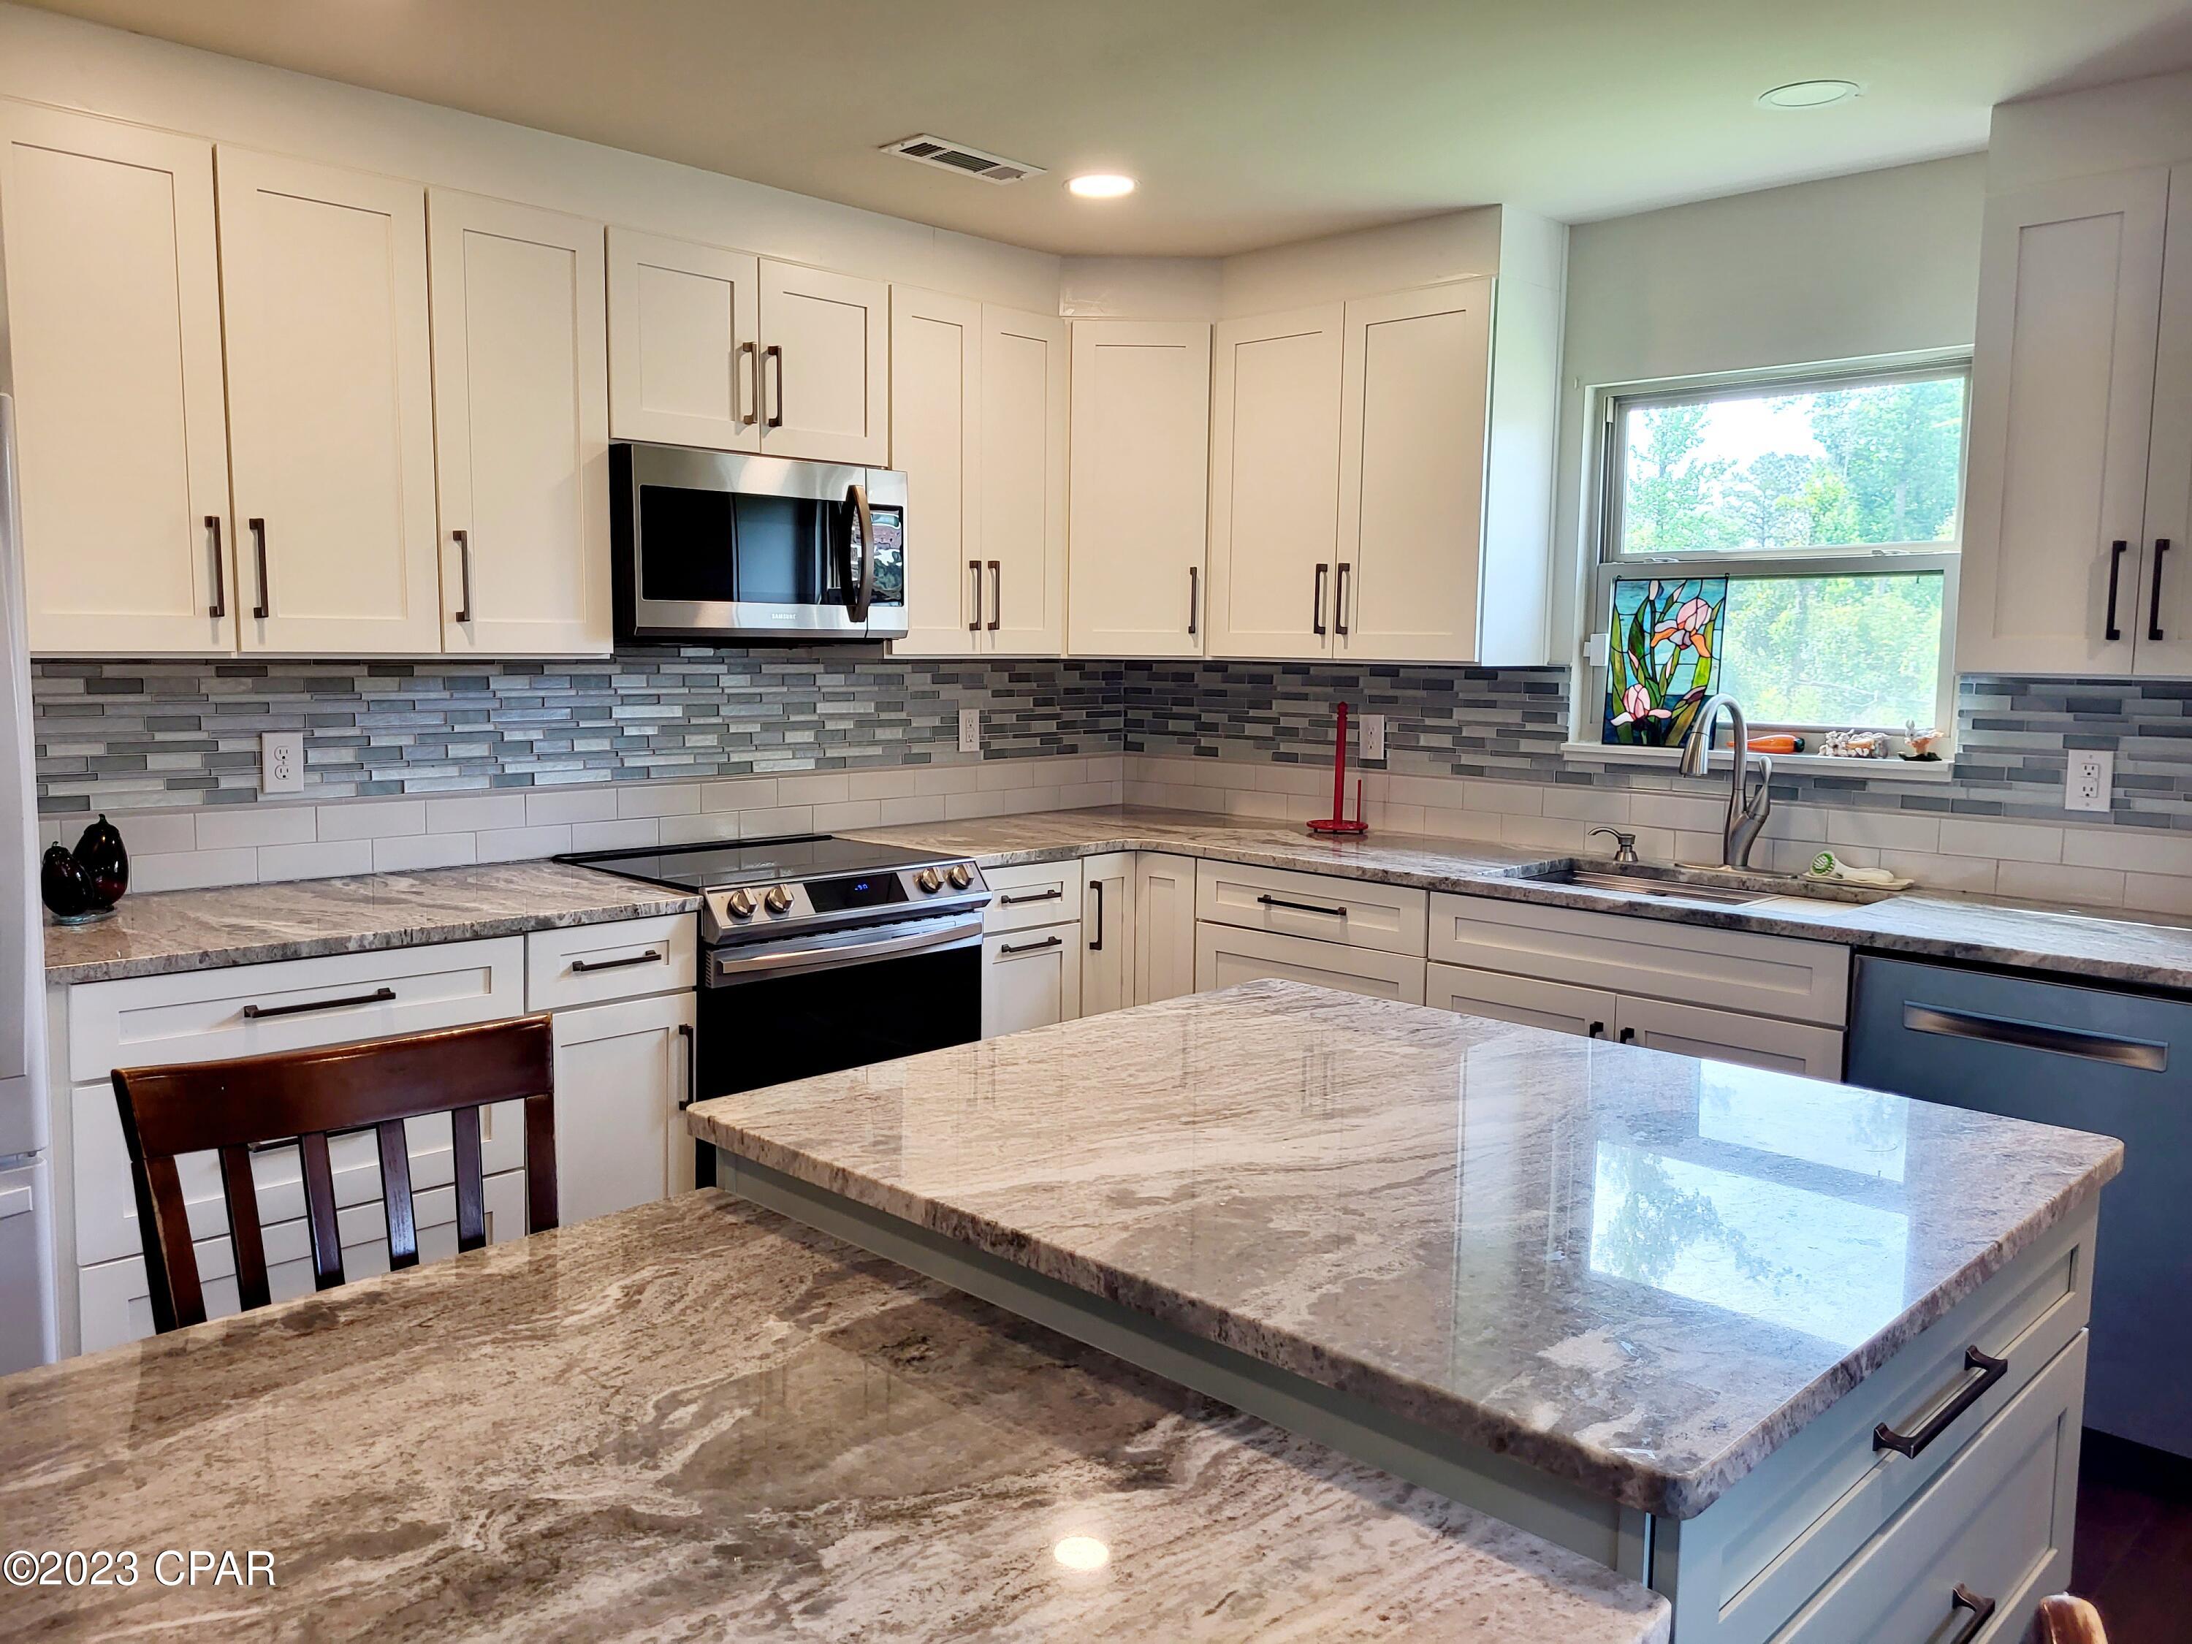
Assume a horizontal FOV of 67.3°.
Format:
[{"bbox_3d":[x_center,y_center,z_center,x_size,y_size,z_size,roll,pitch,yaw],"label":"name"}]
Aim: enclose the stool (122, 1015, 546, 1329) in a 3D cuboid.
[{"bbox_3d":[-0.678,0.750,1.682,0.455,0.991,0.500,-5,8,-39],"label":"stool"}]

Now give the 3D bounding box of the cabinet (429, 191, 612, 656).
[{"bbox_3d":[-1.269,-0.796,3.444,0.322,0.904,0.379,7,9,43],"label":"cabinet"}]

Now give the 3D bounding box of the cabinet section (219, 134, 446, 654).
[{"bbox_3d":[-1.538,-0.775,3.188,0.320,0.903,0.379,6,8,43],"label":"cabinet section"}]

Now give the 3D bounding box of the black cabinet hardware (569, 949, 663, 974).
[{"bbox_3d":[-0.930,0.272,3.203,0.034,0.013,0.174,7,9,43],"label":"black cabinet hardware"}]

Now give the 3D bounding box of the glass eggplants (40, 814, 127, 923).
[{"bbox_3d":[-1.823,0.079,2.970,0.157,0.183,0.150,7,9,43],"label":"glass eggplants"}]

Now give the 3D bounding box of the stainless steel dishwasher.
[{"bbox_3d":[1.847,0.653,3.127,0.608,0.815,0.625,7,9,43],"label":"stainless steel dishwasher"}]

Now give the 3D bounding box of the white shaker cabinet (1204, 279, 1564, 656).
[{"bbox_3d":[0.733,-0.868,4.277,0.848,0.908,0.335,7,9,43],"label":"white shaker cabinet"}]

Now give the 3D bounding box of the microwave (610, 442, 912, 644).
[{"bbox_3d":[-0.844,-0.638,3.860,0.418,0.420,0.757,7,9,43],"label":"microwave"}]

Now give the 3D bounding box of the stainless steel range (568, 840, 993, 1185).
[{"bbox_3d":[-0.747,0.541,3.849,0.690,0.920,0.760,7,9,43],"label":"stainless steel range"}]

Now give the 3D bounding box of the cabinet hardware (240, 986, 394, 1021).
[{"bbox_3d":[-1.315,0.309,2.803,0.034,0.013,0.236,7,9,43],"label":"cabinet hardware"}]

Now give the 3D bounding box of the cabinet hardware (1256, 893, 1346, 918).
[{"bbox_3d":[0.492,0.201,3.922,0.238,0.013,0.034,7,9,43],"label":"cabinet hardware"}]

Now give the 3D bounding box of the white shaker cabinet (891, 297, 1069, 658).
[{"bbox_3d":[-0.402,-0.888,4.348,0.322,0.904,0.612,7,9,43],"label":"white shaker cabinet"}]

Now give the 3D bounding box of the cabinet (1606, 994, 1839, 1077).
[{"bbox_3d":[1.432,0.654,3.479,0.455,0.600,0.570,7,9,43],"label":"cabinet"}]

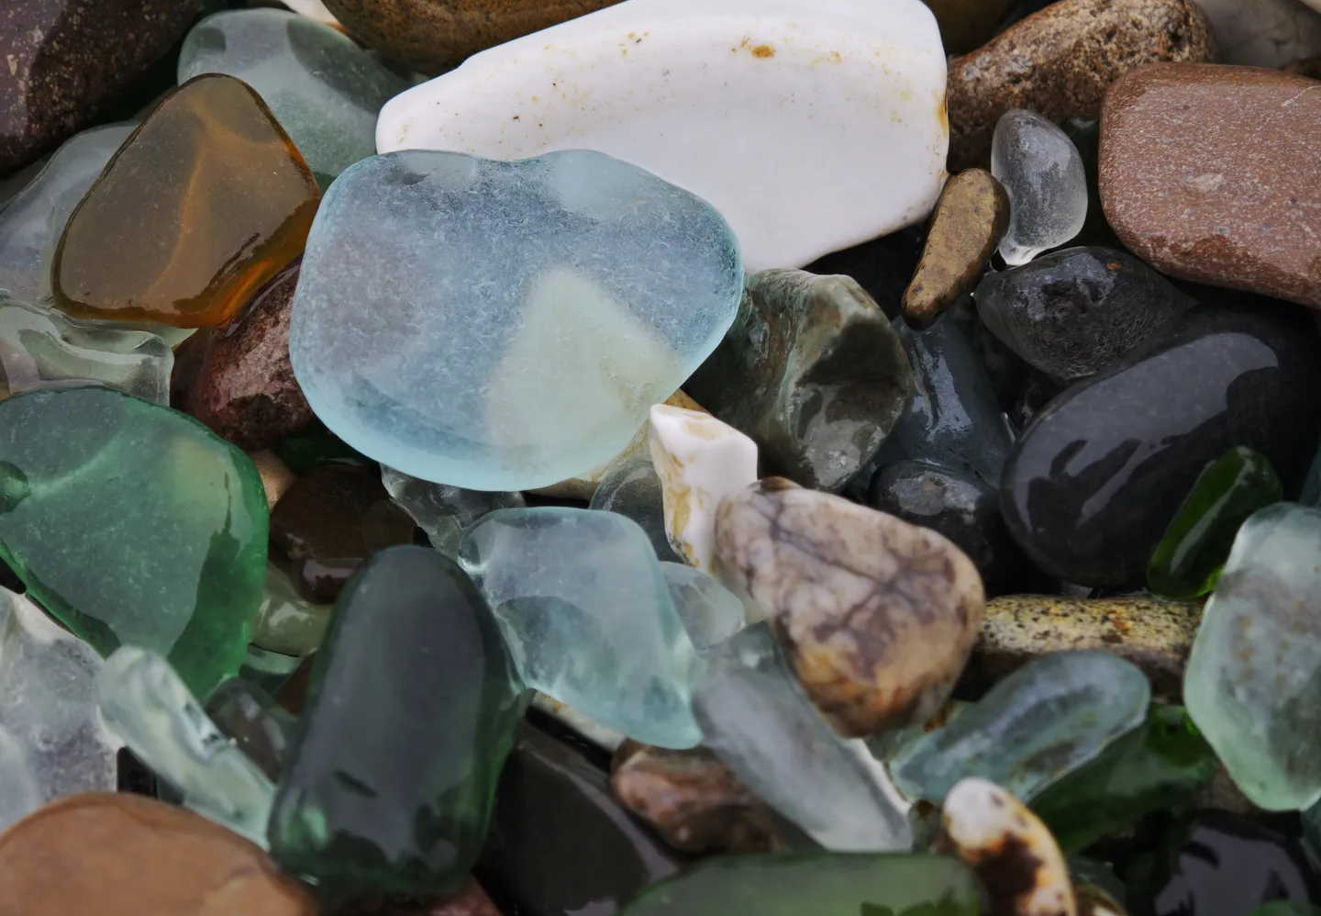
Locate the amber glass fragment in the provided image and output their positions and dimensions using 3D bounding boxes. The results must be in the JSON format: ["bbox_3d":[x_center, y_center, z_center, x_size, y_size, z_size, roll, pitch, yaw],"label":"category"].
[{"bbox_3d":[-0.060,-0.033,0.293,0.025,0.008,0.038,24,70,19],"label":"amber glass fragment"}]

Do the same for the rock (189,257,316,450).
[{"bbox_3d":[-0.044,-0.013,0.268,0.019,0.016,0.030,27,53,23],"label":"rock"}]

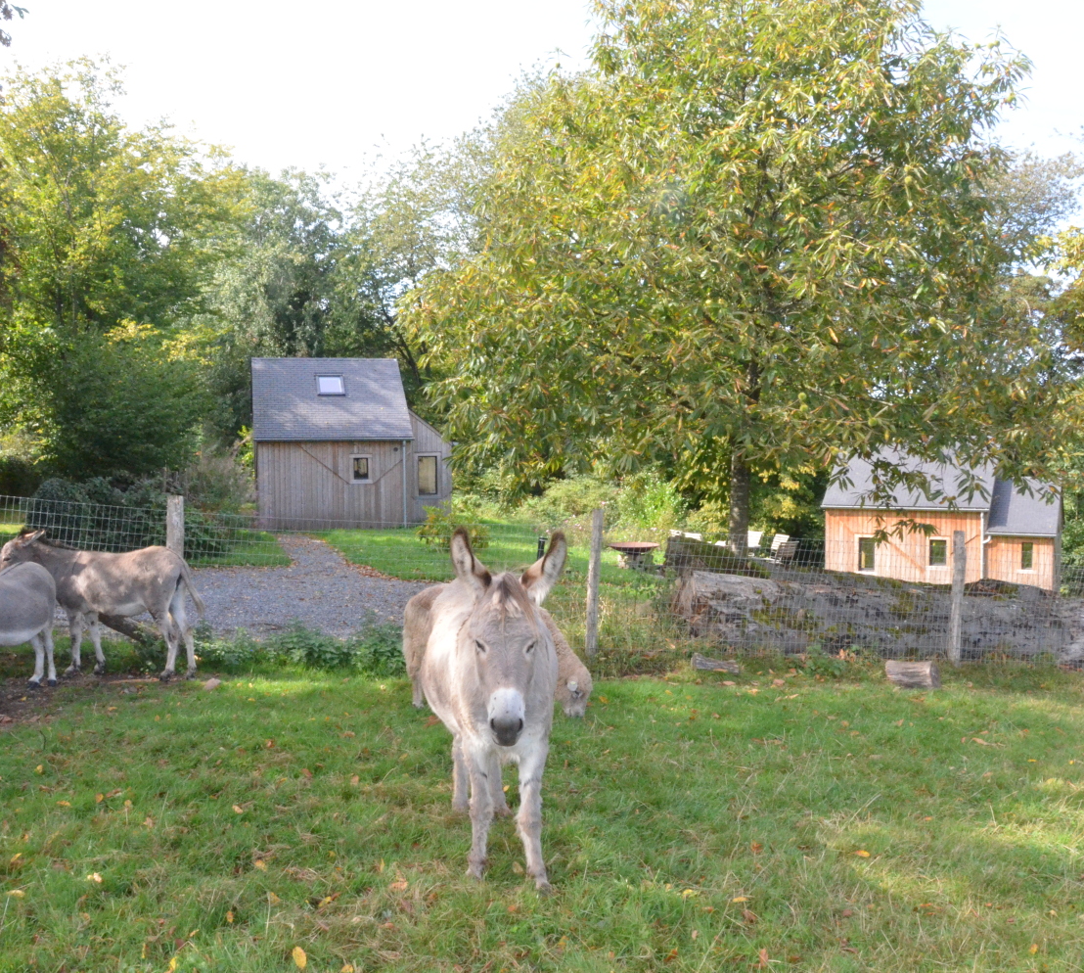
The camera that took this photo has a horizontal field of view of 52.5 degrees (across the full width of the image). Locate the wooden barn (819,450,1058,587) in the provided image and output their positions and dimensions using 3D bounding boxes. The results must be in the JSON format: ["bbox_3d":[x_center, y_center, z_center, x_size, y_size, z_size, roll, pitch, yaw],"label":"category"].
[{"bbox_3d":[11.993,0.727,32.534,6.000,4.900,5.400,1,3,28],"label":"wooden barn"}]

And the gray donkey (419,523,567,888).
[{"bbox_3d":[-0.205,0.815,4.416,0.500,1.320,1.450,-1,2,-9],"label":"gray donkey"}]

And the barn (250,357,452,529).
[{"bbox_3d":[-5.977,-1.426,35.026,5.800,5.120,6.200,-1,2,-10],"label":"barn"}]

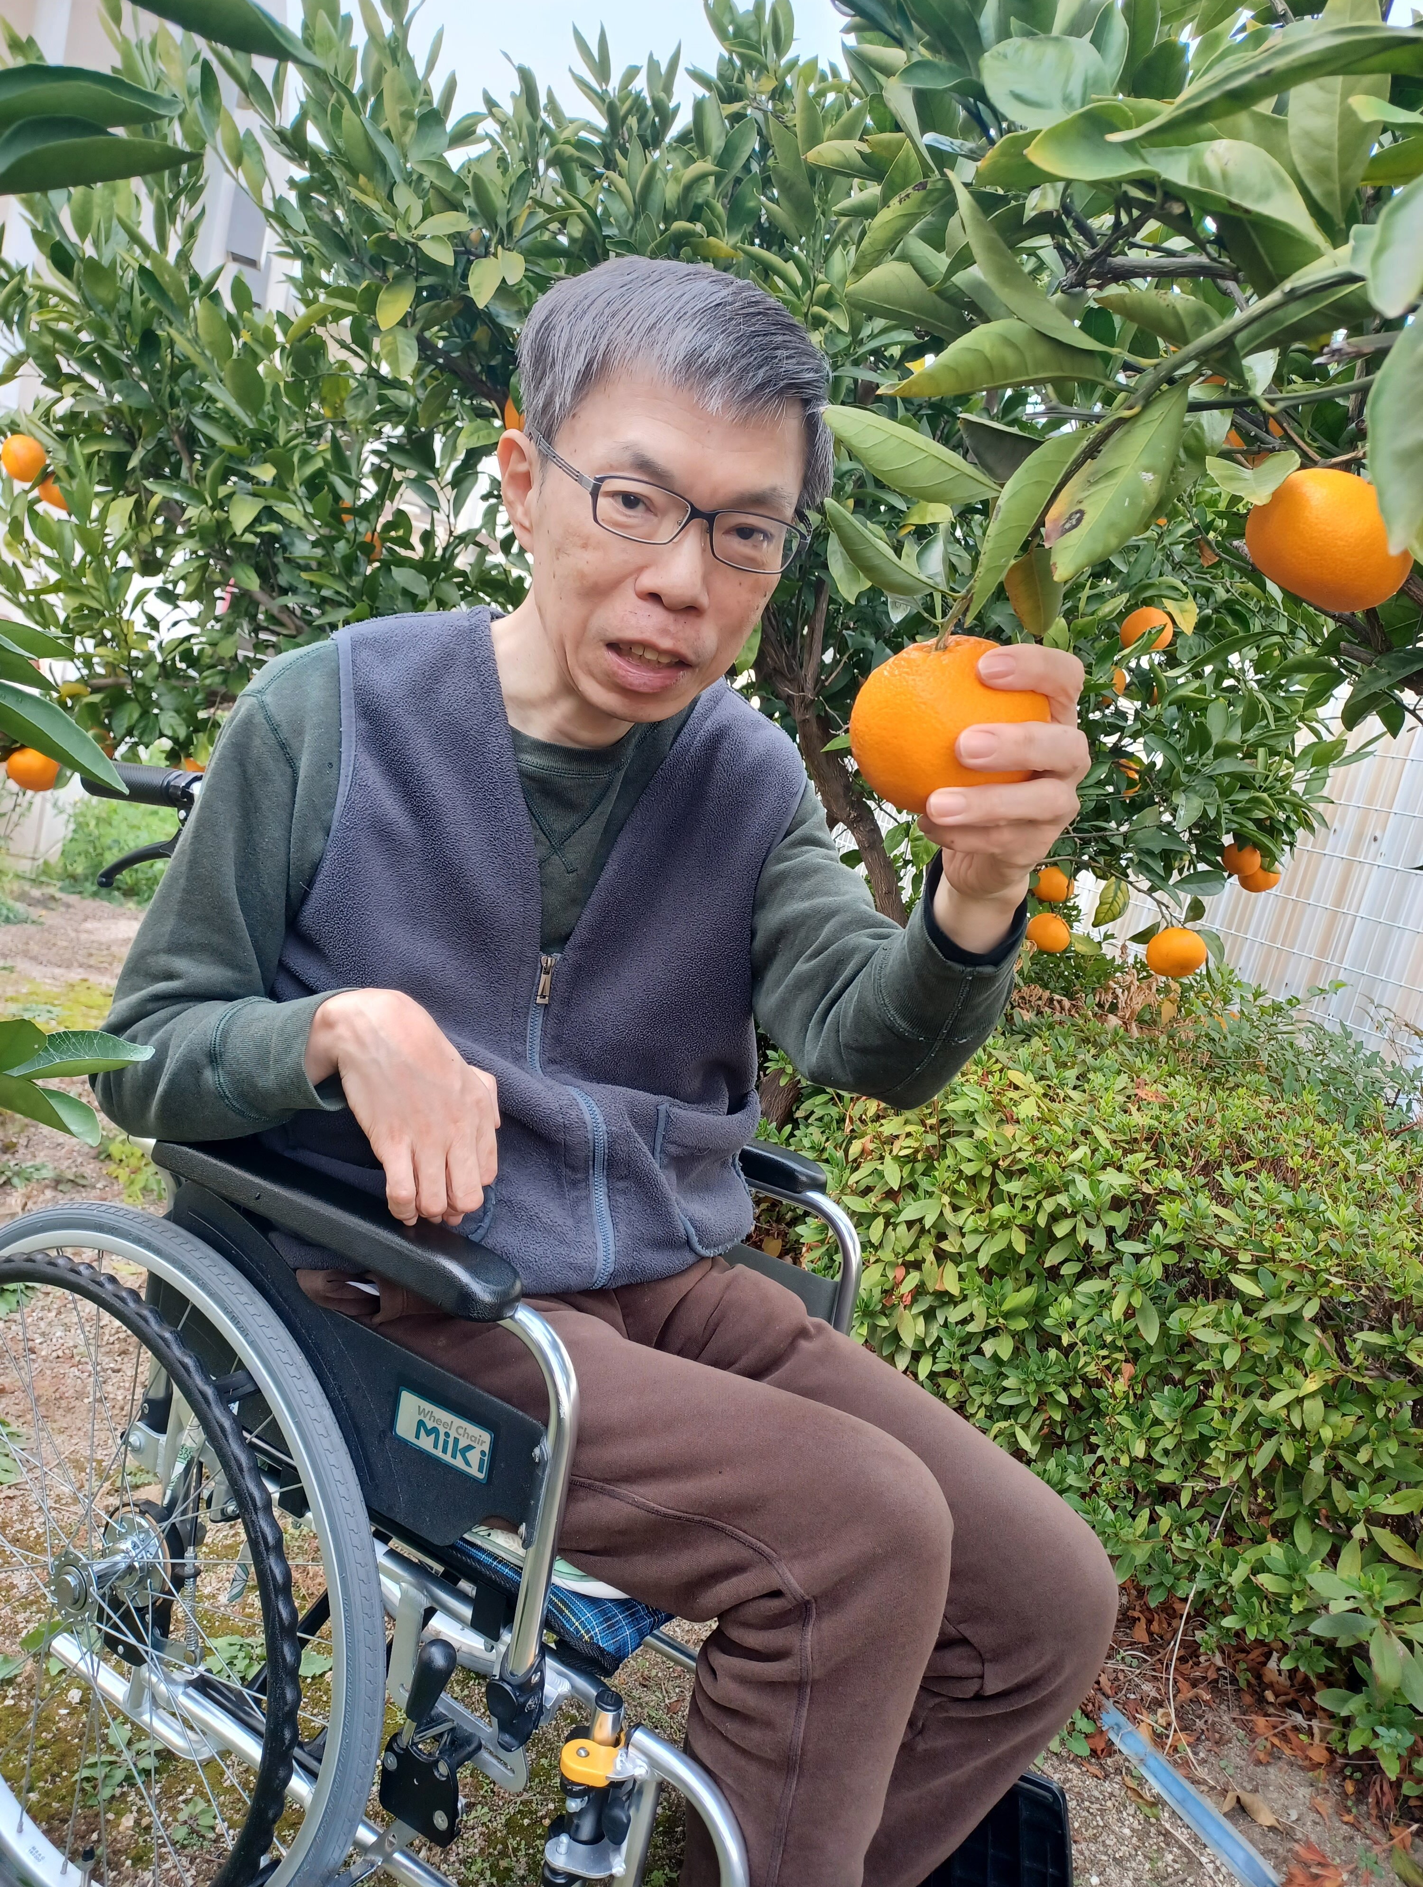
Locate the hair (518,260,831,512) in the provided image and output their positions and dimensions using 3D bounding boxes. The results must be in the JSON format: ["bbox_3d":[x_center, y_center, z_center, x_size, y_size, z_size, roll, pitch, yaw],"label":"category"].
[{"bbox_3d":[-0.028,-0.312,0.790,0.180,0.165,0.195,7,23,-26],"label":"hair"}]

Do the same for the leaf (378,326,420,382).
[{"bbox_3d":[-0.389,-0.731,1.700,0.046,0.066,0.026,13,11,0],"label":"leaf"}]

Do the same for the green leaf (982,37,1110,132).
[{"bbox_3d":[0.140,-0.358,0.570,0.054,0.038,0.027,3,12,-1],"label":"green leaf"}]

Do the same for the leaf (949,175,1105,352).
[{"bbox_3d":[0.115,-0.248,0.500,0.085,0.026,0.030,49,-4,0],"label":"leaf"}]

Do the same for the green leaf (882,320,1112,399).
[{"bbox_3d":[0.110,-0.226,0.530,0.084,0.034,0.038,13,11,0],"label":"green leaf"}]

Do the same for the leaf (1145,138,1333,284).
[{"bbox_3d":[0.199,-0.279,0.520,0.075,0.045,0.040,13,11,0],"label":"leaf"}]

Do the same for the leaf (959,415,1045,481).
[{"bbox_3d":[0.126,-0.208,0.580,0.062,0.042,0.035,13,11,0],"label":"leaf"}]

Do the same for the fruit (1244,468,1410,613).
[{"bbox_3d":[0.284,-0.185,0.630,0.077,0.067,0.077,13,11,0],"label":"fruit"}]

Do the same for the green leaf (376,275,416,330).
[{"bbox_3d":[-0.369,-0.749,1.600,0.042,0.070,0.022,24,6,-13],"label":"green leaf"}]

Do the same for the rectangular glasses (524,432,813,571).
[{"bbox_3d":[-0.030,-0.262,0.810,0.142,0.047,0.135,7,27,-26],"label":"rectangular glasses"}]

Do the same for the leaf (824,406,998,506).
[{"bbox_3d":[0.073,-0.178,0.500,0.072,0.028,0.025,27,15,3],"label":"leaf"}]

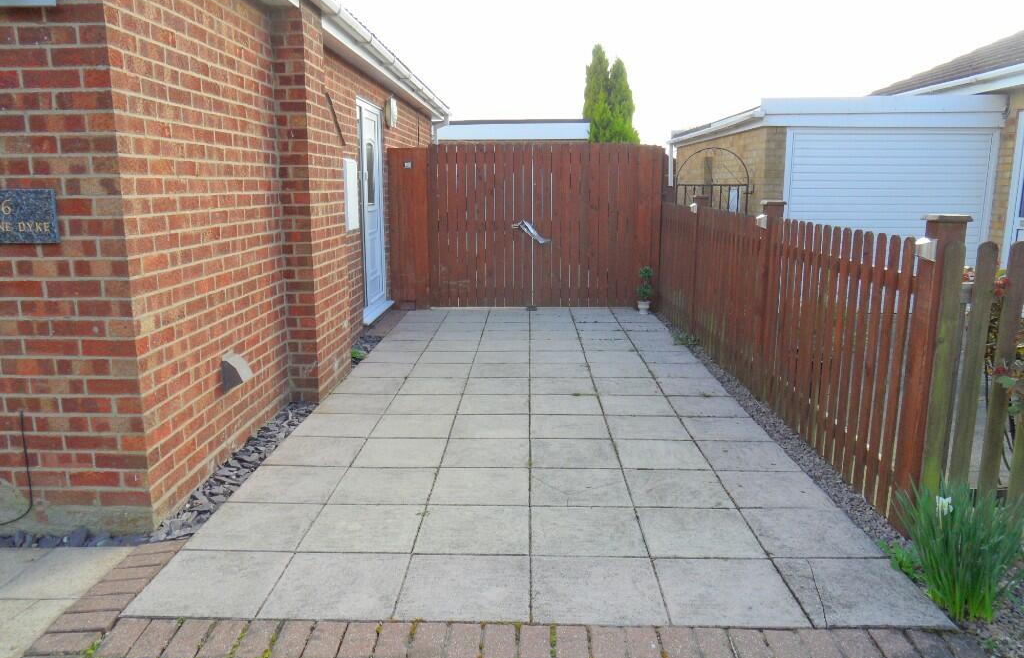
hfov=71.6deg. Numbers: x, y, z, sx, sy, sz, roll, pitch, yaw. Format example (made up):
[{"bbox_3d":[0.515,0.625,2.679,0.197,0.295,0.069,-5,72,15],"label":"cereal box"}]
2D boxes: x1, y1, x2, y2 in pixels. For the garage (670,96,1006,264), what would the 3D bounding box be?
[{"bbox_3d":[3.963,-1.807,10.144,2.546,2.329,5.092,0,12,1],"label":"garage"}]

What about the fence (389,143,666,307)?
[{"bbox_3d":[0.161,-1.171,8.191,3.177,1.873,0.103,0,12,1],"label":"fence"}]

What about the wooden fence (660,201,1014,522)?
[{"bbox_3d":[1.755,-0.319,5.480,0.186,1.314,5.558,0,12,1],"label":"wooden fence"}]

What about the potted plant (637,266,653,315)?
[{"bbox_3d":[1.484,-0.442,7.957,0.176,0.543,0.176,0,12,1],"label":"potted plant"}]

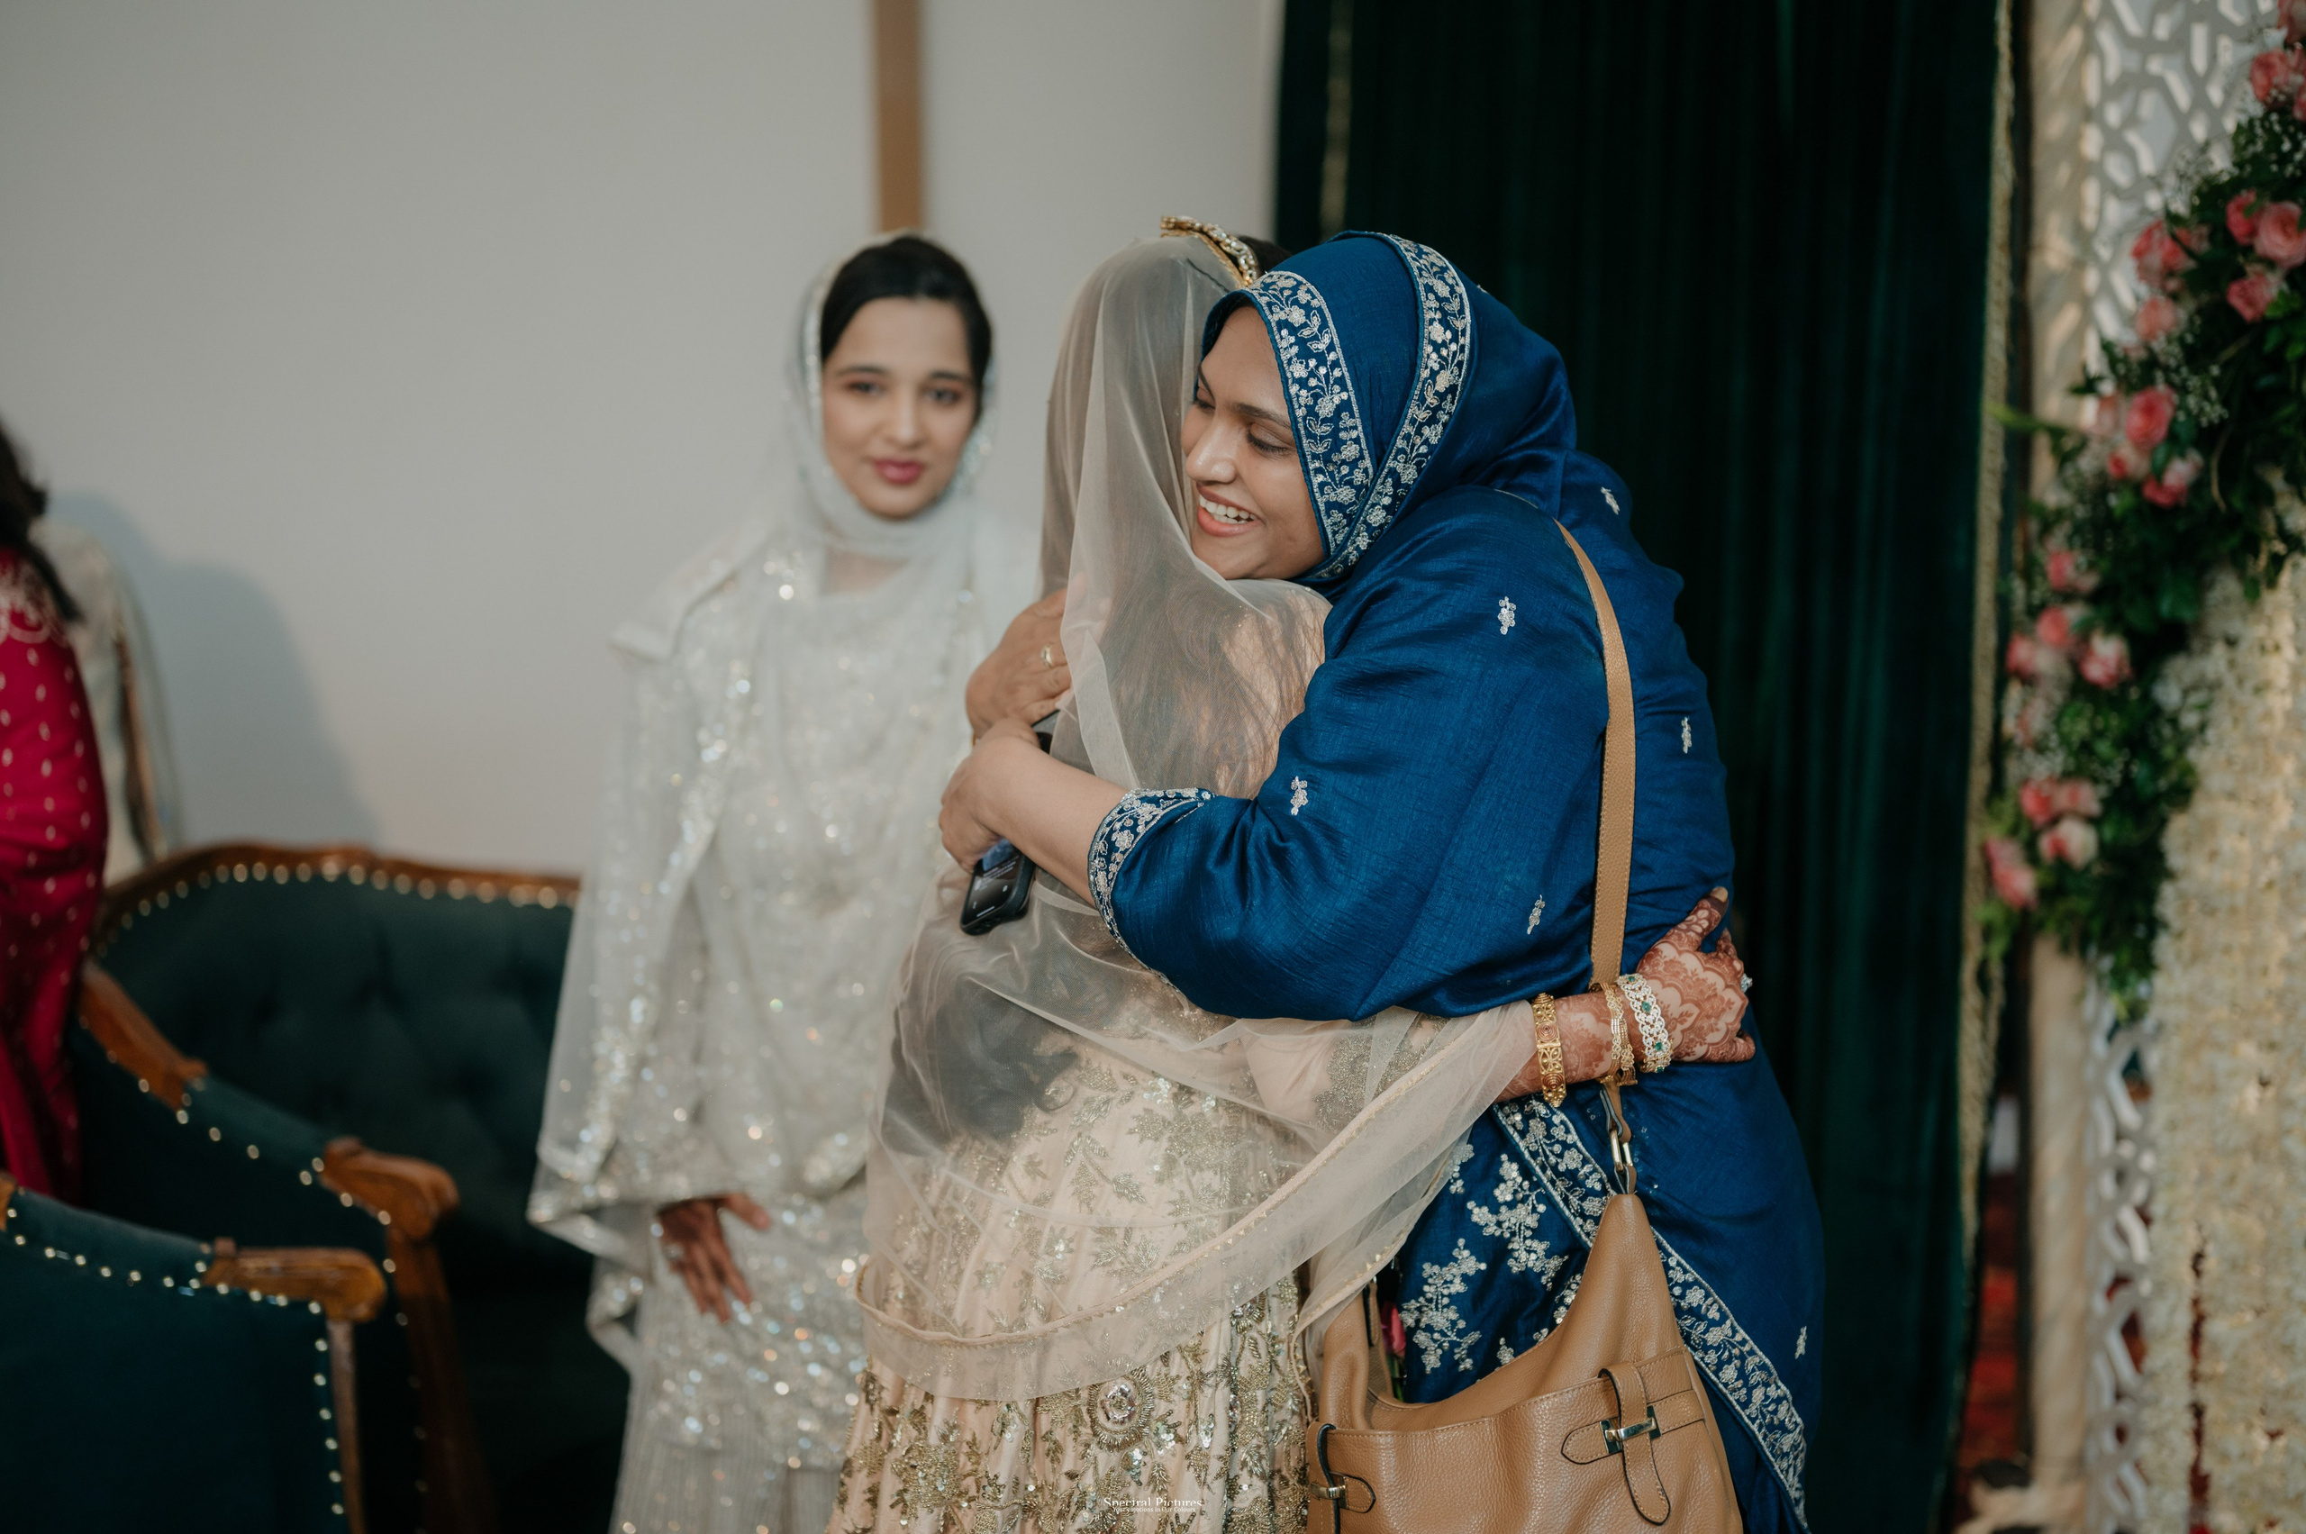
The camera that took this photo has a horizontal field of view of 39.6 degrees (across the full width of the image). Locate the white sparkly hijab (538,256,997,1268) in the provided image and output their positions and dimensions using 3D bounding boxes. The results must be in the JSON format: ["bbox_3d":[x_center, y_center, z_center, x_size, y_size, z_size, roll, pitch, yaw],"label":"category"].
[{"bbox_3d":[-0.295,-0.015,2.620,0.440,0.850,0.340,0,0,-12],"label":"white sparkly hijab"}]

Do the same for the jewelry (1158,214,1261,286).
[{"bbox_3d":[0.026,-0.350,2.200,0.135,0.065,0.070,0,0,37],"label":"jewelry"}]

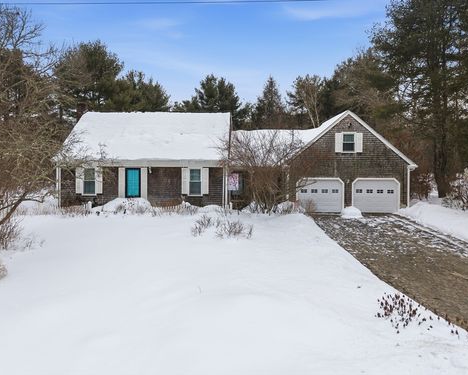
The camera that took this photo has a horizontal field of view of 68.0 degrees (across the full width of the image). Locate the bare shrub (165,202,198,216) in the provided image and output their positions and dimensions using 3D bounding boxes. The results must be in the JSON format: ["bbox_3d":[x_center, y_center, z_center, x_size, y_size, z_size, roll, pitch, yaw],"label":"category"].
[{"bbox_3d":[-2.907,1.218,19.200,1.883,0.775,1.200,0,0,2],"label":"bare shrub"}]

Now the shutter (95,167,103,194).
[{"bbox_3d":[-8.501,-0.418,21.800,0.503,1.717,0.060,0,0,2],"label":"shutter"}]

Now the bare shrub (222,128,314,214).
[{"bbox_3d":[1.762,-0.868,18.800,4.989,4.663,4.200,0,0,2],"label":"bare shrub"}]

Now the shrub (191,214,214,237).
[{"bbox_3d":[-1.108,1.337,12.200,0.809,0.774,0.750,0,0,2],"label":"shrub"}]

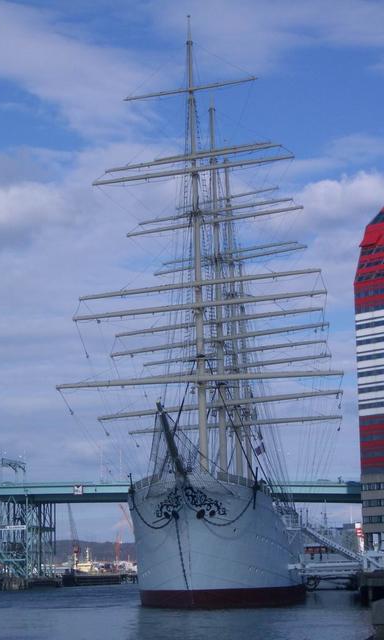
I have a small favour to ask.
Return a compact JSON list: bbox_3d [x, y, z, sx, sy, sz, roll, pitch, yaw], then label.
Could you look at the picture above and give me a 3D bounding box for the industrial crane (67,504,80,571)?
[{"bbox_3d":[-47.342,86.294,650.000,6.500,28.500,4.500,4,-10,-29],"label":"industrial crane"}]

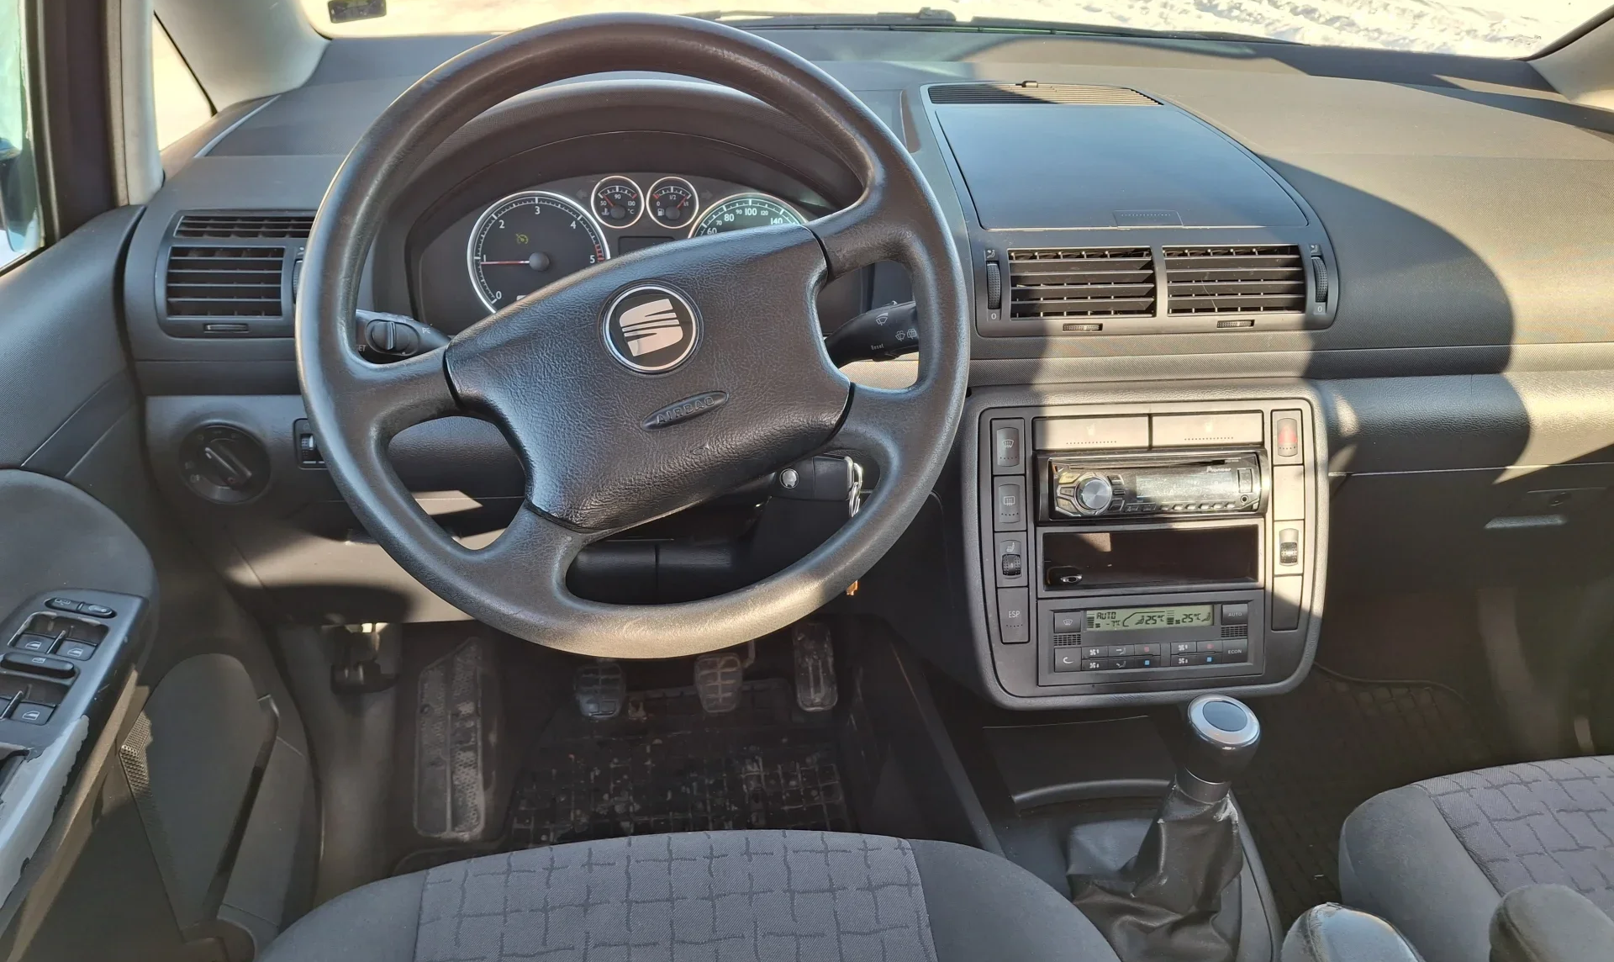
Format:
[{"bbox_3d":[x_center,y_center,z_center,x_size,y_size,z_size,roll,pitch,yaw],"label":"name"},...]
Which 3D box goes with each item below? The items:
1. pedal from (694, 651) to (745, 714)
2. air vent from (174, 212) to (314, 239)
[{"bbox_3d":[-0.097,0.225,1.295,0.056,0.070,0.030,-1,-13,-4],"label":"pedal"},{"bbox_3d":[-0.440,-0.203,0.931,0.118,0.028,0.020,-1,-9,-4],"label":"air vent"}]

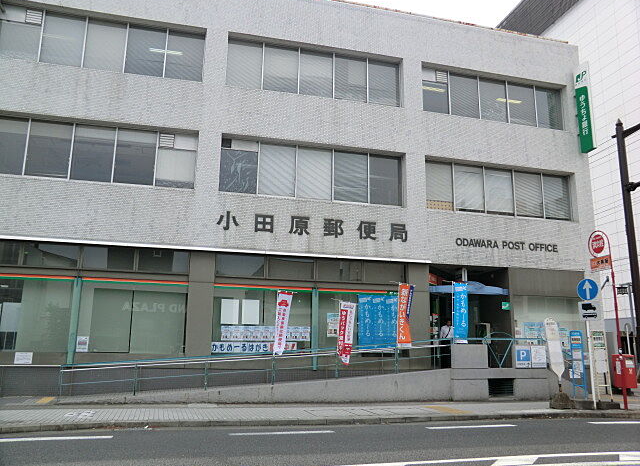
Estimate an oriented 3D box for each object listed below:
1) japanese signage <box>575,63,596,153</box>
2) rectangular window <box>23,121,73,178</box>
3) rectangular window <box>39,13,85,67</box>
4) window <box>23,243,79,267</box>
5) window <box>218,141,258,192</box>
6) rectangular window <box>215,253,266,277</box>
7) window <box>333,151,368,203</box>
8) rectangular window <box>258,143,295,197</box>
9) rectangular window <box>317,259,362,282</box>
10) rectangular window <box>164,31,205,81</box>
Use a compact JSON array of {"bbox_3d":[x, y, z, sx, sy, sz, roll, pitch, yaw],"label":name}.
[{"bbox_3d":[10.366,-4.798,20.840,0.190,3.380,0.650,4,-11,-15],"label":"japanese signage"},{"bbox_3d":[-7.690,-2.377,15.257,1.174,1.670,0.100,4,-9,-15],"label":"rectangular window"},{"bbox_3d":[-8.113,-6.102,16.962,1.261,1.806,0.100,4,-11,-15],"label":"rectangular window"},{"bbox_3d":[-7.443,0.647,14.855,1.398,0.646,0.100,4,-9,-15],"label":"window"},{"bbox_3d":[-2.641,-2.180,17.722,1.251,1.828,0.100,4,-11,-15],"label":"window"},{"bbox_3d":[-2.617,1.094,17.742,1.619,0.720,0.100,4,-13,-14],"label":"rectangular window"},{"bbox_3d":[1.018,-1.812,17.524,1.219,1.732,0.100,4,-9,-15],"label":"window"},{"bbox_3d":[-1.404,-2.116,17.970,1.291,1.800,0.100,4,-12,-14],"label":"rectangular window"},{"bbox_3d":[0.692,1.312,18.576,1.677,0.705,0.100,4,-13,-14],"label":"rectangular window"},{"bbox_3d":[-4.734,-6.194,18.883,1.307,1.756,0.100,4,-13,-14],"label":"rectangular window"}]

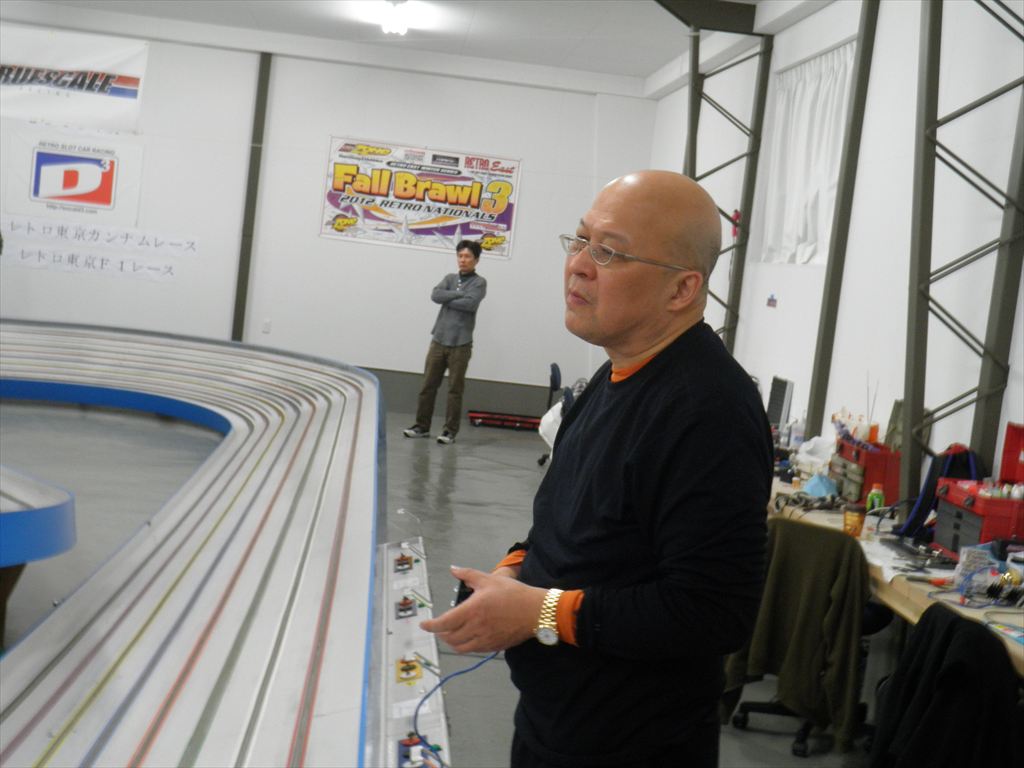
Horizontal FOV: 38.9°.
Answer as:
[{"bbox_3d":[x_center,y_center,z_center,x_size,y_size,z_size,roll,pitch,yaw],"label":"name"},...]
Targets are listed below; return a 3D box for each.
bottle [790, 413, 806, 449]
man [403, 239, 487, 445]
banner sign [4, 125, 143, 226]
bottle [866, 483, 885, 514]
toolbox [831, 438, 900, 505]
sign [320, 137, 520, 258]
[{"bbox_3d":[1.590,0.256,8.057,0.075,0.200,0.075,6,5,-5],"label":"bottle"},{"bbox_3d":[-0.529,-0.363,12.252,0.500,1.690,0.380,9,5,28],"label":"man"},{"bbox_3d":[-4.107,-1.935,13.591,1.220,0.810,0.020,6,5,-5],"label":"banner sign"},{"bbox_3d":[1.539,0.478,6.102,0.067,0.128,0.067,6,5,-5],"label":"bottle"},{"bbox_3d":[1.605,0.397,6.509,0.215,0.235,0.360,6,5,-8],"label":"toolbox"},{"bbox_3d":[-0.865,-1.779,13.859,1.830,0.940,0.020,6,5,-5],"label":"sign"}]

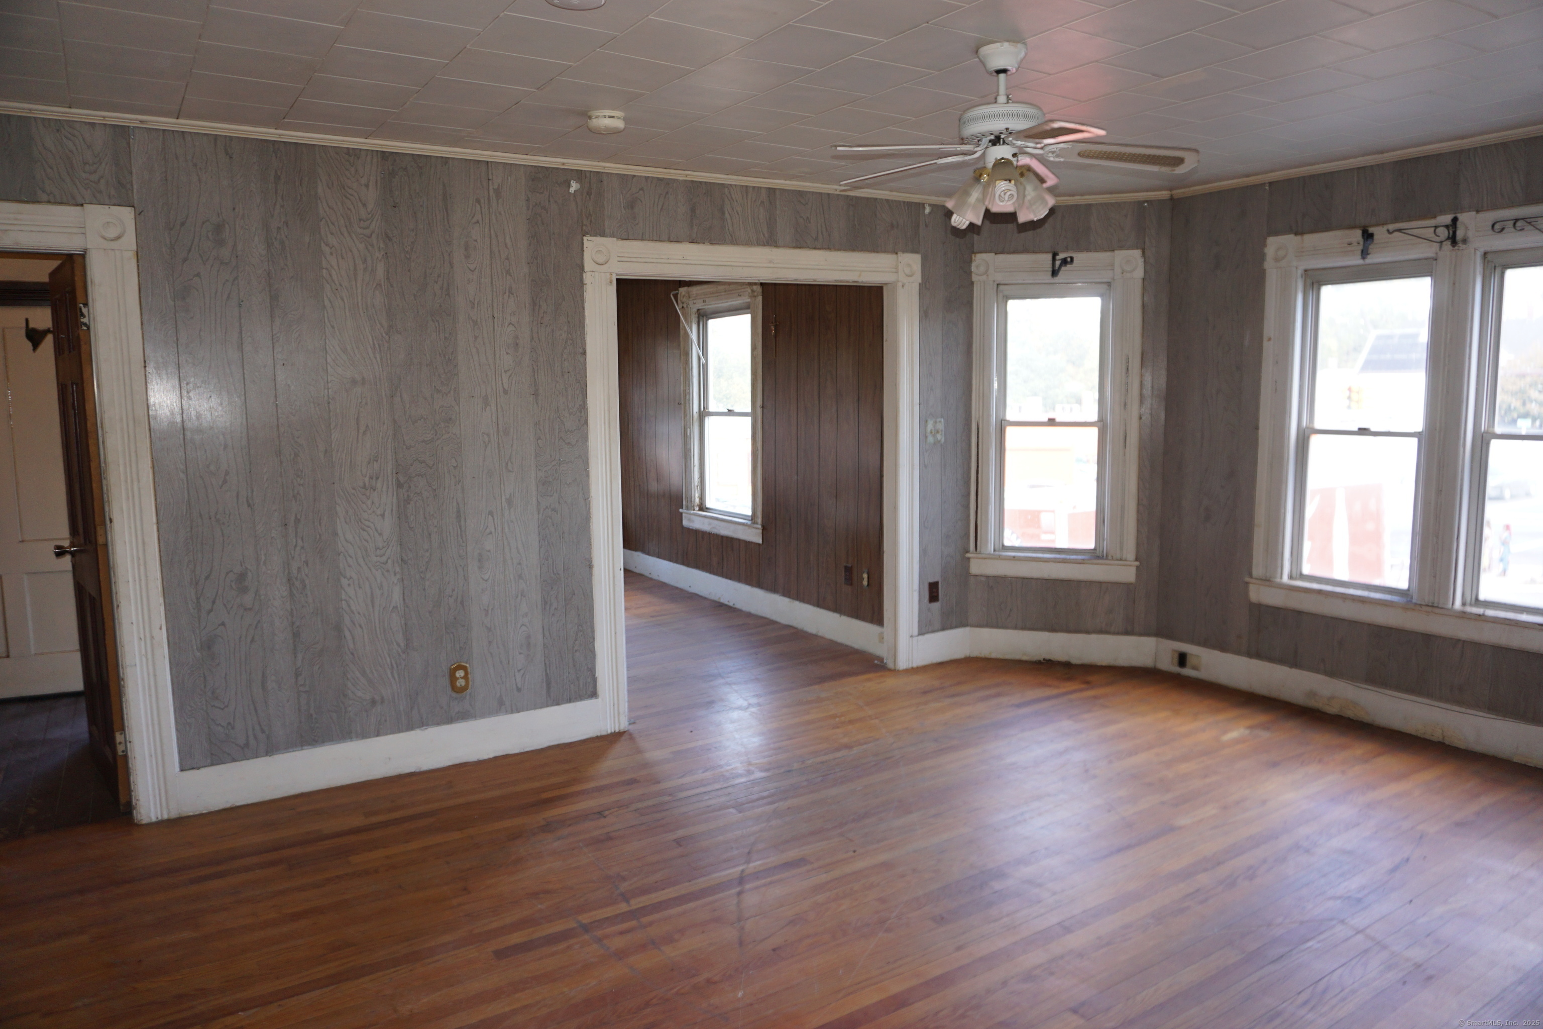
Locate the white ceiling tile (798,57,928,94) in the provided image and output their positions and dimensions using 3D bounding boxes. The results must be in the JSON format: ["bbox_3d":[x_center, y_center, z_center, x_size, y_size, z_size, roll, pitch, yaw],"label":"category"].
[{"bbox_3d":[0.274,-1.300,3.044,0.302,0.015,0.302,-5,9,-33],"label":"white ceiling tile"}]

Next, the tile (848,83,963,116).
[{"bbox_3d":[0.448,-1.337,3.316,0.305,0.018,0.305,-5,9,-33],"label":"tile"}]

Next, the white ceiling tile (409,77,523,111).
[{"bbox_3d":[-0.938,-1.317,3.223,0.303,0.016,0.303,-5,9,-33],"label":"white ceiling tile"}]

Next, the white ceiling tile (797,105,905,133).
[{"bbox_3d":[0.281,-1.370,3.569,0.305,0.018,0.305,-5,9,-33],"label":"white ceiling tile"}]

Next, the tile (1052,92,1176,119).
[{"bbox_3d":[1.120,-1.341,3.365,0.303,0.015,0.303,-6,9,-32],"label":"tile"}]

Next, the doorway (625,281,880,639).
[{"bbox_3d":[-0.033,-0.095,4.833,1.490,1.930,0.140,-5,9,-31],"label":"doorway"}]

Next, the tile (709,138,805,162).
[{"bbox_3d":[-0.052,-1.436,4.075,0.305,0.018,0.305,-5,9,-33],"label":"tile"}]

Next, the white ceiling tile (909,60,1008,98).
[{"bbox_3d":[0.616,-1.306,3.075,0.302,0.015,0.302,-5,9,-33],"label":"white ceiling tile"}]

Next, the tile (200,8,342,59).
[{"bbox_3d":[-1.287,-1.240,2.644,0.302,0.015,0.302,-5,9,-33],"label":"tile"}]

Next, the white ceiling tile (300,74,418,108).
[{"bbox_3d":[-1.277,-1.310,3.181,0.305,0.018,0.305,-5,9,-33],"label":"white ceiling tile"}]

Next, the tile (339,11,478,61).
[{"bbox_3d":[-0.923,-1.215,2.610,0.303,0.015,0.303,-6,9,-32],"label":"tile"}]

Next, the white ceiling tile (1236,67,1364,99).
[{"bbox_3d":[1.635,-1.324,3.169,0.302,0.015,0.302,-5,9,-33],"label":"white ceiling tile"}]

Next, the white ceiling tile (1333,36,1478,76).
[{"bbox_3d":[1.787,-1.282,2.892,0.303,0.015,0.303,-6,9,-32],"label":"white ceiling tile"}]

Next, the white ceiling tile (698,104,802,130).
[{"bbox_3d":[-0.063,-1.365,3.540,0.305,0.018,0.305,-5,9,-33],"label":"white ceiling tile"}]

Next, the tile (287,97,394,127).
[{"bbox_3d":[-1.452,-1.347,3.460,0.303,0.016,0.303,-5,9,-33],"label":"tile"}]

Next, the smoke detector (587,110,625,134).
[{"bbox_3d":[-0.557,-1.322,3.472,0.126,0.052,0.126,0,8,0],"label":"smoke detector"}]

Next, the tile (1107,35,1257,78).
[{"bbox_3d":[1.121,-1.274,2.844,0.305,0.018,0.305,-5,9,-33],"label":"tile"}]

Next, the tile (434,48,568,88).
[{"bbox_3d":[-0.769,-1.284,2.962,0.302,0.015,0.302,-5,9,-33],"label":"tile"}]

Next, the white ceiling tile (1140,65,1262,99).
[{"bbox_3d":[1.297,-1.319,3.145,0.302,0.015,0.302,-5,9,-33],"label":"white ceiling tile"}]

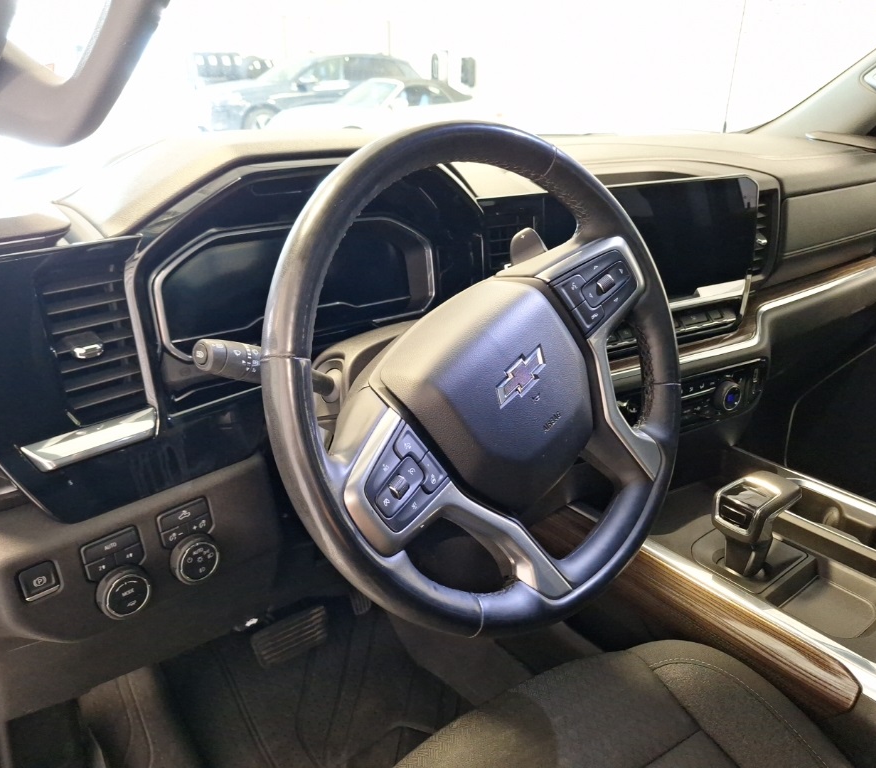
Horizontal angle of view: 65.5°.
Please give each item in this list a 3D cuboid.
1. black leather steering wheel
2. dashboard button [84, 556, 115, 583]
[{"bbox_3d":[0.040,-0.006,0.541,0.386,0.386,0.100,-42,18,-29],"label":"black leather steering wheel"},{"bbox_3d":[-0.296,0.161,0.597,0.008,0.016,0.025,9,24,42],"label":"dashboard button"}]

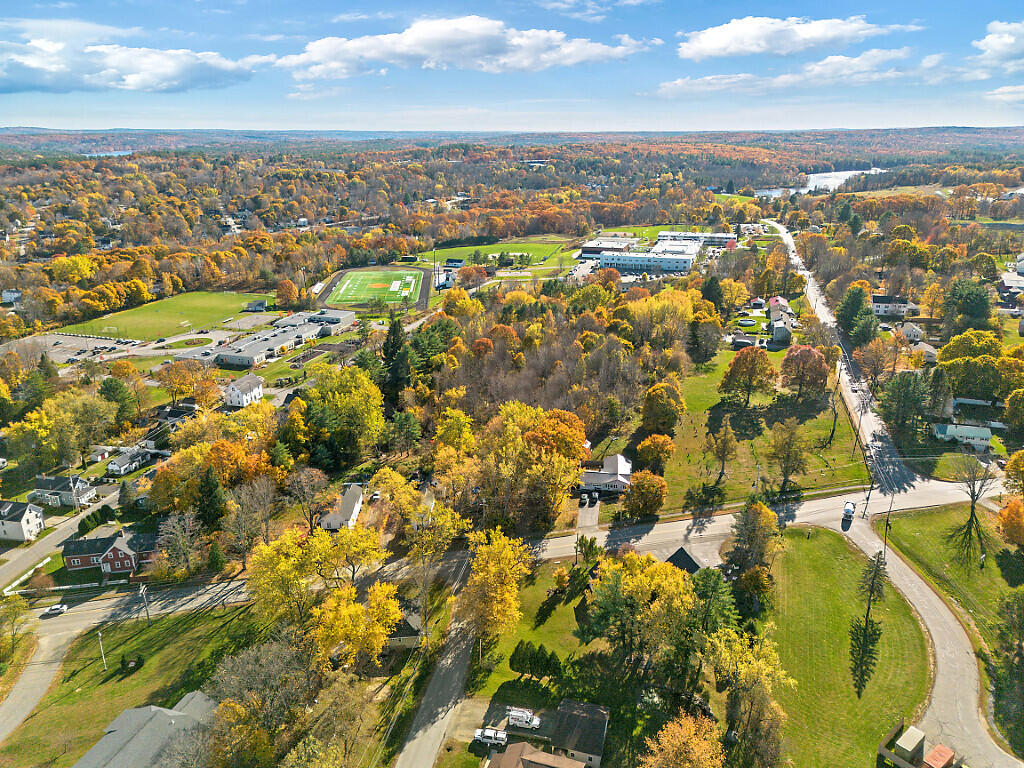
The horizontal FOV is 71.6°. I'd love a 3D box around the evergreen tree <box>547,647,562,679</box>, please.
[{"bbox_3d":[8.636,56.370,143.619,3.224,6.949,3.224,0,20,0],"label":"evergreen tree"}]

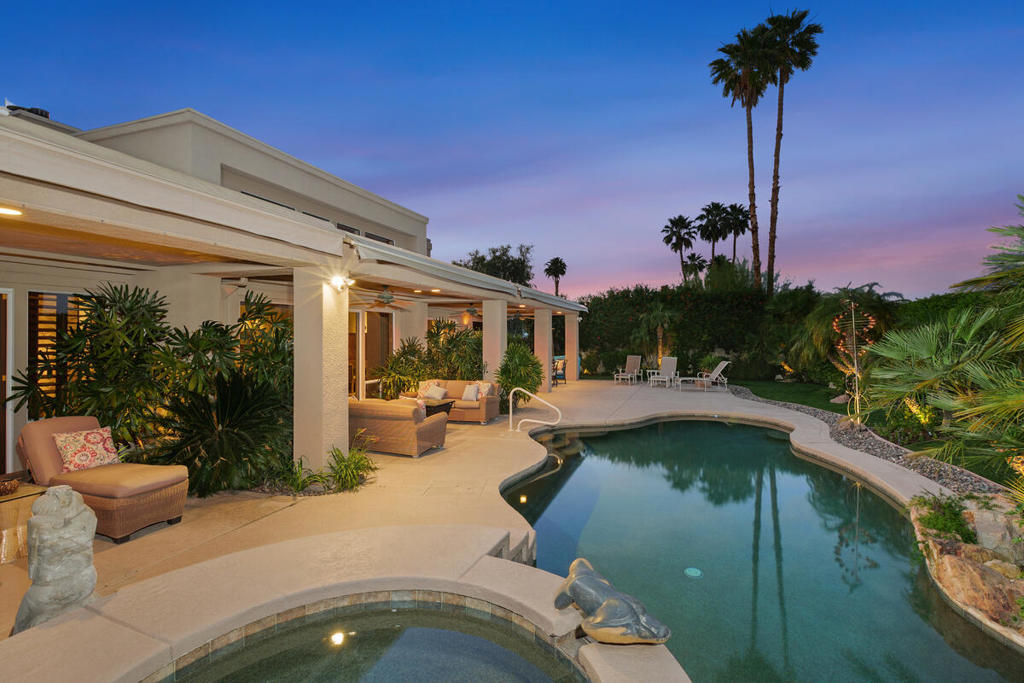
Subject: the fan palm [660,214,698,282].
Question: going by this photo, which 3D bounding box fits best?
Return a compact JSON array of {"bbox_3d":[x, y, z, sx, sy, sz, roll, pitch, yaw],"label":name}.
[{"bbox_3d":[17.402,-6.023,47.000,3.500,14.185,3.500,0,1,22],"label":"fan palm"}]

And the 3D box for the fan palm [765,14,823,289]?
[{"bbox_3d":[17.874,-9.892,29.000,3.400,22.398,3.400,0,1,22],"label":"fan palm"}]

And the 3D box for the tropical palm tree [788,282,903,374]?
[{"bbox_3d":[11.239,-0.240,15.200,3.200,3.460,3.200,0,1,22],"label":"tropical palm tree"}]

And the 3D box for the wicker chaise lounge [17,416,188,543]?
[{"bbox_3d":[-3.805,1.184,4.262,1.550,0.900,0.610,0,1,22],"label":"wicker chaise lounge"}]

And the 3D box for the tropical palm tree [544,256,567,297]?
[{"bbox_3d":[5.867,-5.154,60.000,3.100,12.104,3.100,0,1,22],"label":"tropical palm tree"}]

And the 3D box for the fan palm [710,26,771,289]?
[{"bbox_3d":[14.688,-9.382,29.000,3.400,21.378,3.400,0,1,22],"label":"fan palm"}]

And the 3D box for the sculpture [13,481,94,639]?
[{"bbox_3d":[-2.372,1.115,2.360,0.280,0.737,0.300,1,1,37],"label":"sculpture"}]

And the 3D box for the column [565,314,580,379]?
[{"bbox_3d":[2.297,0.234,17.162,0.420,2.460,0.420,0,1,22],"label":"column"}]

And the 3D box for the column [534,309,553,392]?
[{"bbox_3d":[0.980,0.279,13.751,0.420,2.460,0.420,0,1,22],"label":"column"}]

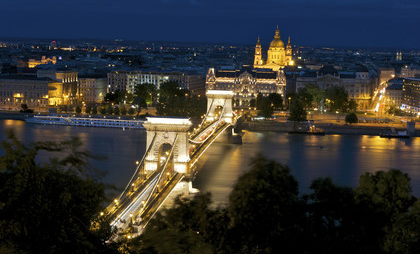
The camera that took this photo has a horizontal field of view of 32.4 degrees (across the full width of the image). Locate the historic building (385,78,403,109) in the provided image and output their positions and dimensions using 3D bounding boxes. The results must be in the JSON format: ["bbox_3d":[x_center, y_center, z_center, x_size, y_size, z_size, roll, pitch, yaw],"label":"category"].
[{"bbox_3d":[188.690,-33.890,723.690,27.000,29.000,26.000,2,6,7],"label":"historic building"}]

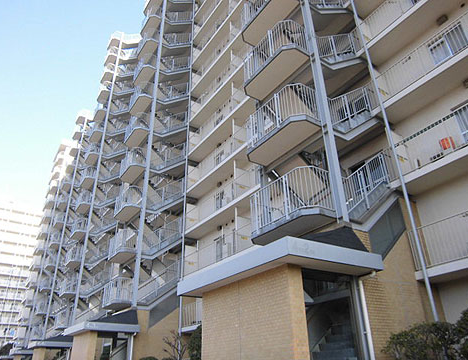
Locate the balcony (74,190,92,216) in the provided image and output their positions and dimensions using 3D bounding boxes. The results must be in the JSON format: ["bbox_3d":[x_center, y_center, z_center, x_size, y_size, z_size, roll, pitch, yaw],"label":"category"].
[{"bbox_3d":[-14.341,2.179,34.713,0.974,1.277,2.496,17,-33,-31],"label":"balcony"}]

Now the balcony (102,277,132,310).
[{"bbox_3d":[-6.461,6.292,20.012,0.921,1.222,2.540,17,-33,-30],"label":"balcony"}]

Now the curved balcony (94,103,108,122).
[{"bbox_3d":[-14.338,-7.297,38.930,0.874,1.312,2.448,16,-33,-30],"label":"curved balcony"}]

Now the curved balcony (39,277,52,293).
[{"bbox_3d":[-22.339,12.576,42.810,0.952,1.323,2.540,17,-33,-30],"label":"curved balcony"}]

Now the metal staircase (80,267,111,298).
[{"bbox_3d":[-12.820,9.456,32.490,2.539,2.675,2.512,16,-32,-30],"label":"metal staircase"}]

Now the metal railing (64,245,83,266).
[{"bbox_3d":[-14.257,6.865,32.200,0.930,1.180,2.470,17,-33,-31],"label":"metal railing"}]

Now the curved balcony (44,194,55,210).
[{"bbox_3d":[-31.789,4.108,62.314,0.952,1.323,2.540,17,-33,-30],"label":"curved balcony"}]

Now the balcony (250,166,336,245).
[{"bbox_3d":[1.409,0.773,9.452,0.874,1.312,2.448,16,-33,-30],"label":"balcony"}]

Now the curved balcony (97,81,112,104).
[{"bbox_3d":[-14.403,-9.642,40.161,0.874,1.312,2.448,16,-33,-30],"label":"curved balcony"}]

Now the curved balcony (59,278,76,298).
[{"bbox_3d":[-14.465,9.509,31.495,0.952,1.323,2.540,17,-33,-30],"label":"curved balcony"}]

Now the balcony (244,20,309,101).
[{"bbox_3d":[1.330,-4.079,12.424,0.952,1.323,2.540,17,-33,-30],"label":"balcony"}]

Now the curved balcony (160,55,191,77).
[{"bbox_3d":[-4.808,-8.447,27.941,2.700,2.500,1.100,17,-33,-31],"label":"curved balcony"}]

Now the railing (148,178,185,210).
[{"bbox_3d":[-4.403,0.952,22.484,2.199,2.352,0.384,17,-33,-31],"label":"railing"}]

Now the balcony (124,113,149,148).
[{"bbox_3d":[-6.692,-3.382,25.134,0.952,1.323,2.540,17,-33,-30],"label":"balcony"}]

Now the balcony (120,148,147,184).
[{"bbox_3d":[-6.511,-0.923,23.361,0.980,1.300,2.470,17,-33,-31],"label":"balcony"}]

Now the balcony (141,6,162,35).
[{"bbox_3d":[-6.843,-13.046,30.007,0.974,1.277,2.496,17,-33,-31],"label":"balcony"}]

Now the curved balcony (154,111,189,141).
[{"bbox_3d":[-4.410,-3.706,24.793,2.385,2.836,1.007,16,-33,-30],"label":"curved balcony"}]

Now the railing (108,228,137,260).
[{"bbox_3d":[-6.358,3.890,20.905,0.974,1.277,2.496,17,-33,-31],"label":"railing"}]

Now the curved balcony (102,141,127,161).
[{"bbox_3d":[-12.849,-2.963,38.609,2.394,2.037,1.120,17,-33,-30],"label":"curved balcony"}]

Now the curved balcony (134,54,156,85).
[{"bbox_3d":[-6.526,-7.948,26.538,0.874,1.312,2.448,16,-33,-30],"label":"curved balcony"}]

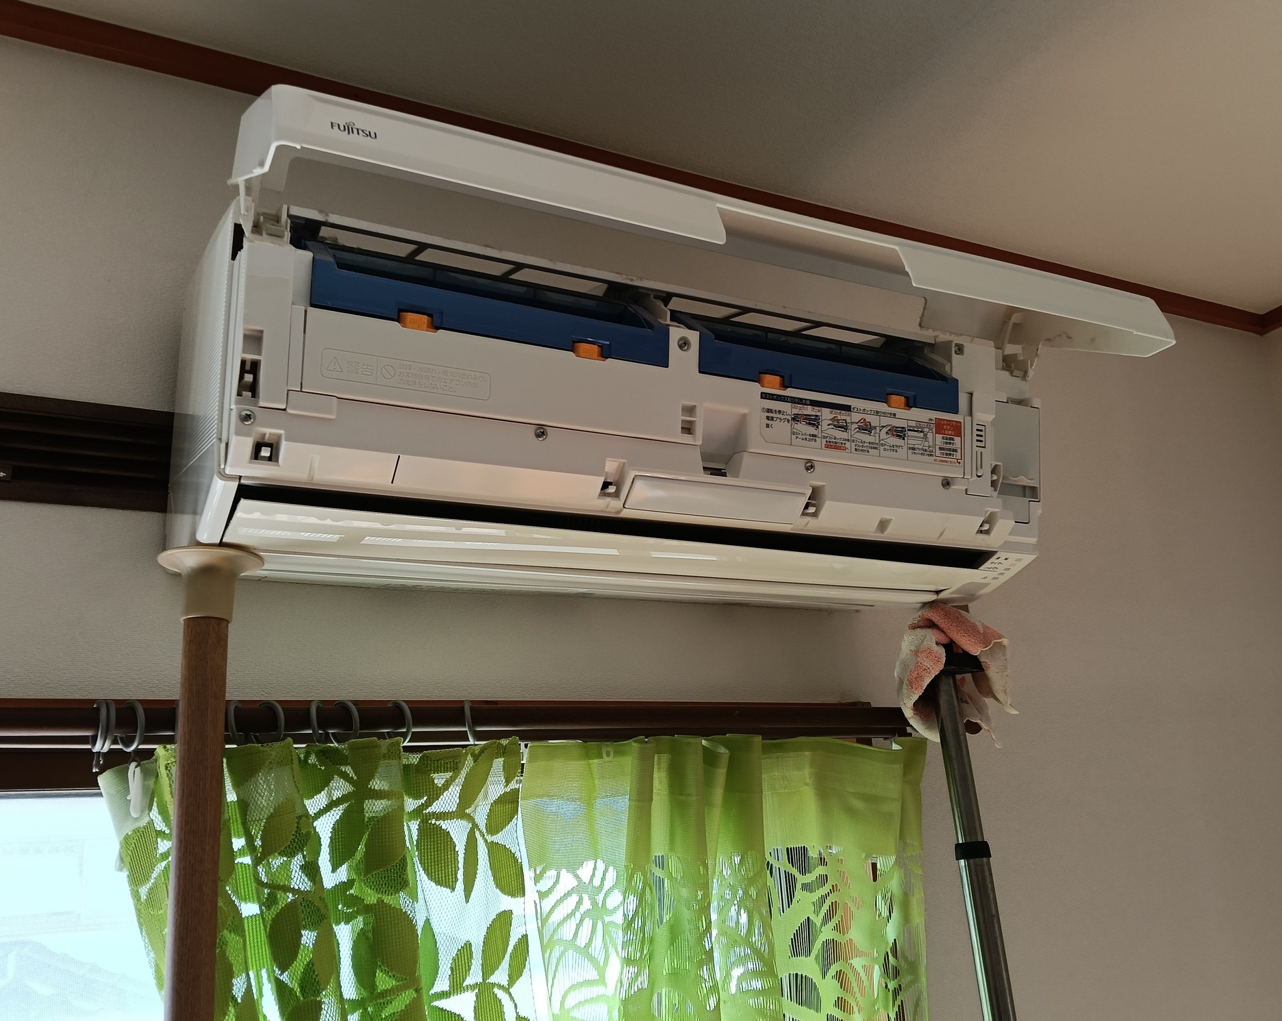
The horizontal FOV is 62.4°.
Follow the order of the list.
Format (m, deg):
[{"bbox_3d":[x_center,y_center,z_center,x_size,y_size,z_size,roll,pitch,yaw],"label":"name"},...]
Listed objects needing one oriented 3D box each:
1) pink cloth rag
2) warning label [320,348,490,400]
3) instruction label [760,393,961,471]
[{"bbox_3d":[0.325,0.169,1.093,0.112,0.138,0.100,-8,-17,15],"label":"pink cloth rag"},{"bbox_3d":[-0.173,-0.101,0.789,0.126,0.021,0.002,5,-7,-26],"label":"warning label"},{"bbox_3d":[0.207,-0.072,0.973,0.230,0.044,0.002,5,-7,-26],"label":"instruction label"}]

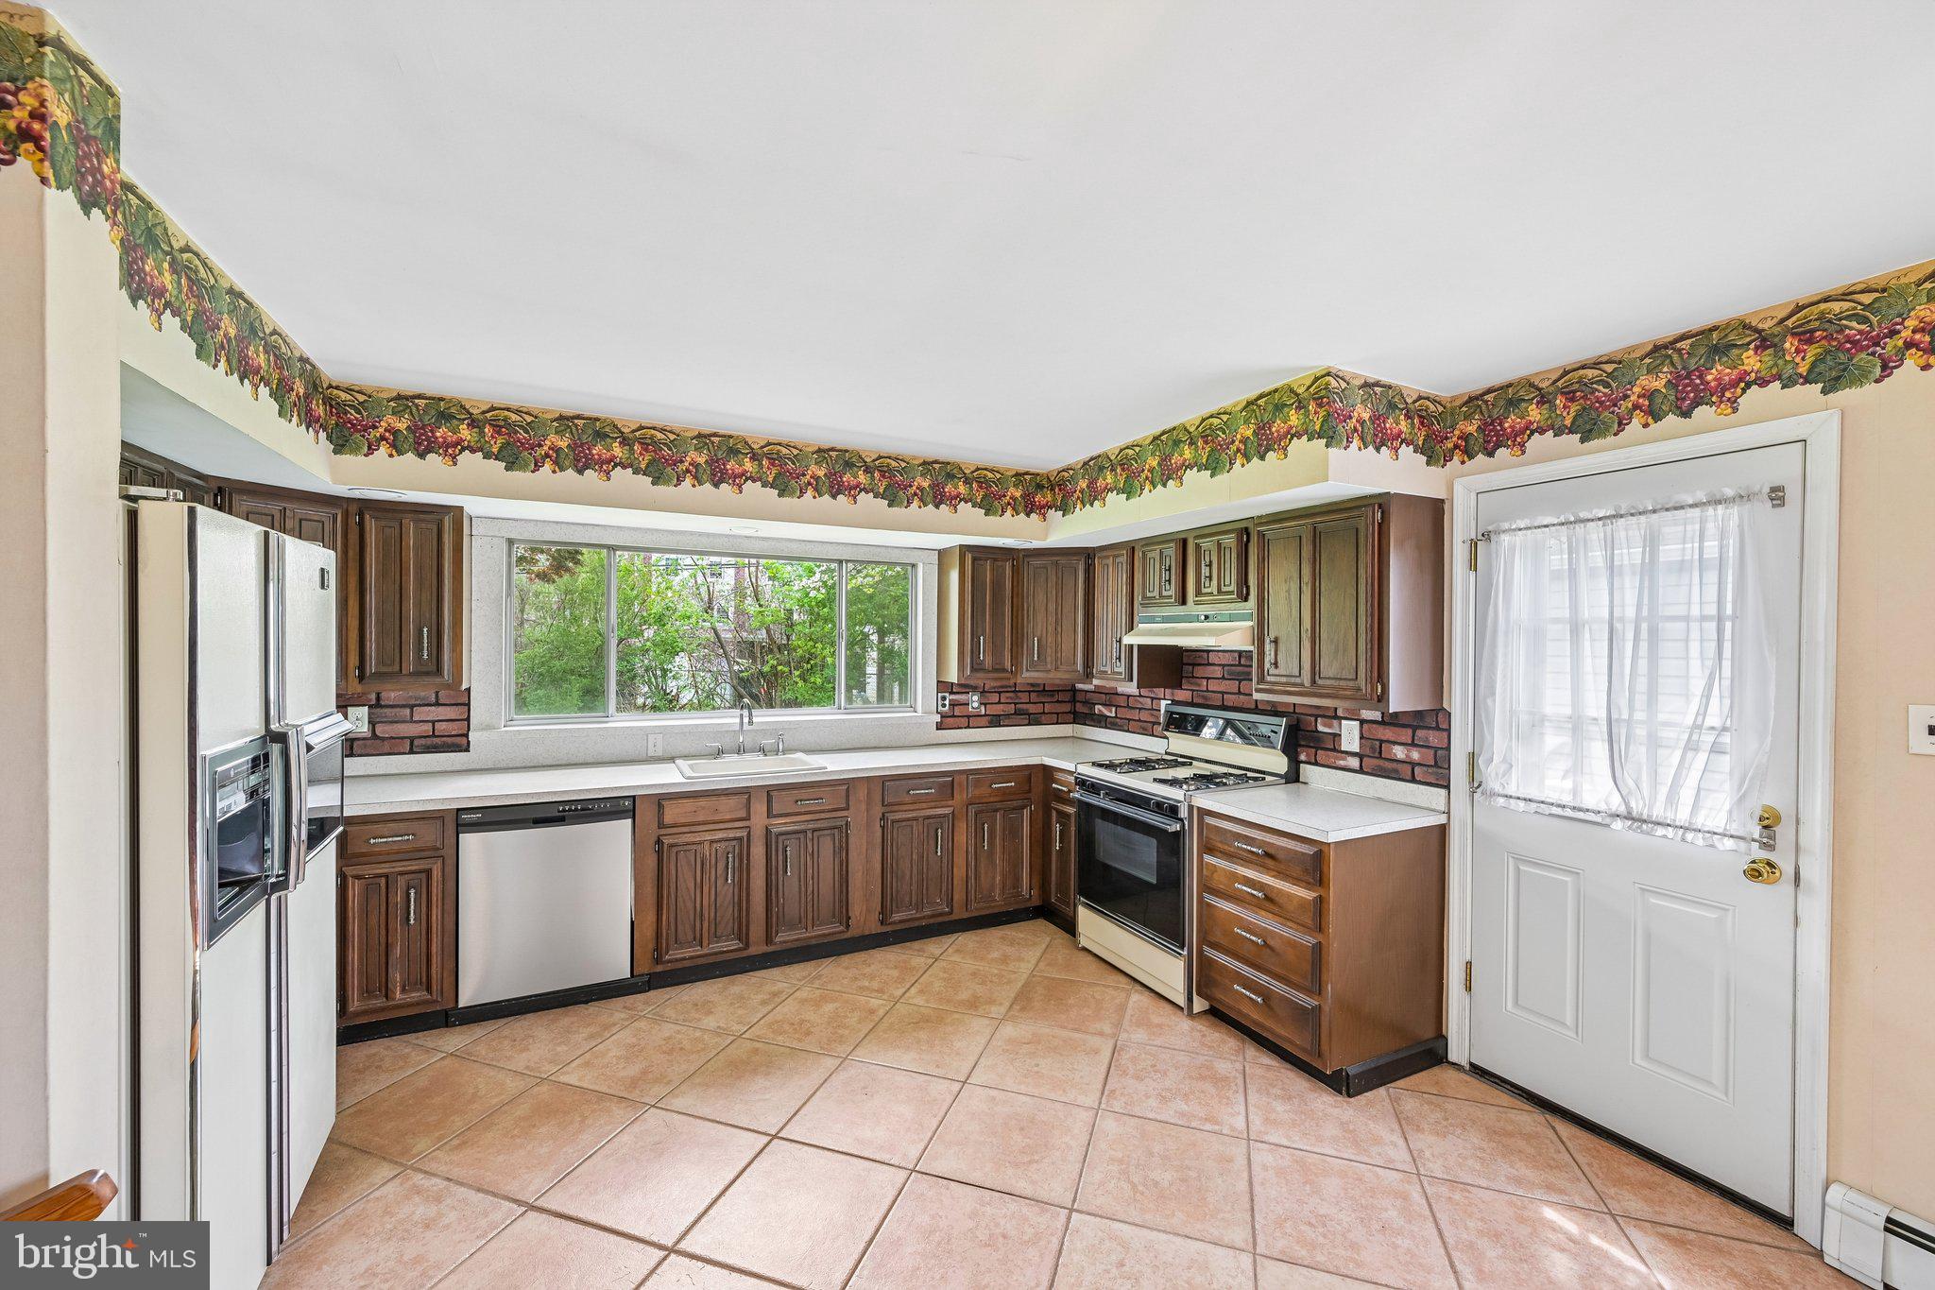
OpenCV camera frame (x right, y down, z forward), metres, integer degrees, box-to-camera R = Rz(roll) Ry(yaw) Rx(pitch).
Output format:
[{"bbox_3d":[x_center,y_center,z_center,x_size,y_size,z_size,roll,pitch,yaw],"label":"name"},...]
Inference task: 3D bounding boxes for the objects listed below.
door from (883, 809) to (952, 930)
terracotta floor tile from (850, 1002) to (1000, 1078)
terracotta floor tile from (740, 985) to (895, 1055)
[{"bbox_3d":[-0.241,1.082,3.710,0.370,0.533,0.025,0,0,-26],"label":"door"},{"bbox_3d":[-0.149,1.510,2.878,0.452,0.010,0.452,0,0,19],"label":"terracotta floor tile"},{"bbox_3d":[-0.588,1.521,3.051,0.457,0.010,0.457,0,0,19],"label":"terracotta floor tile"}]

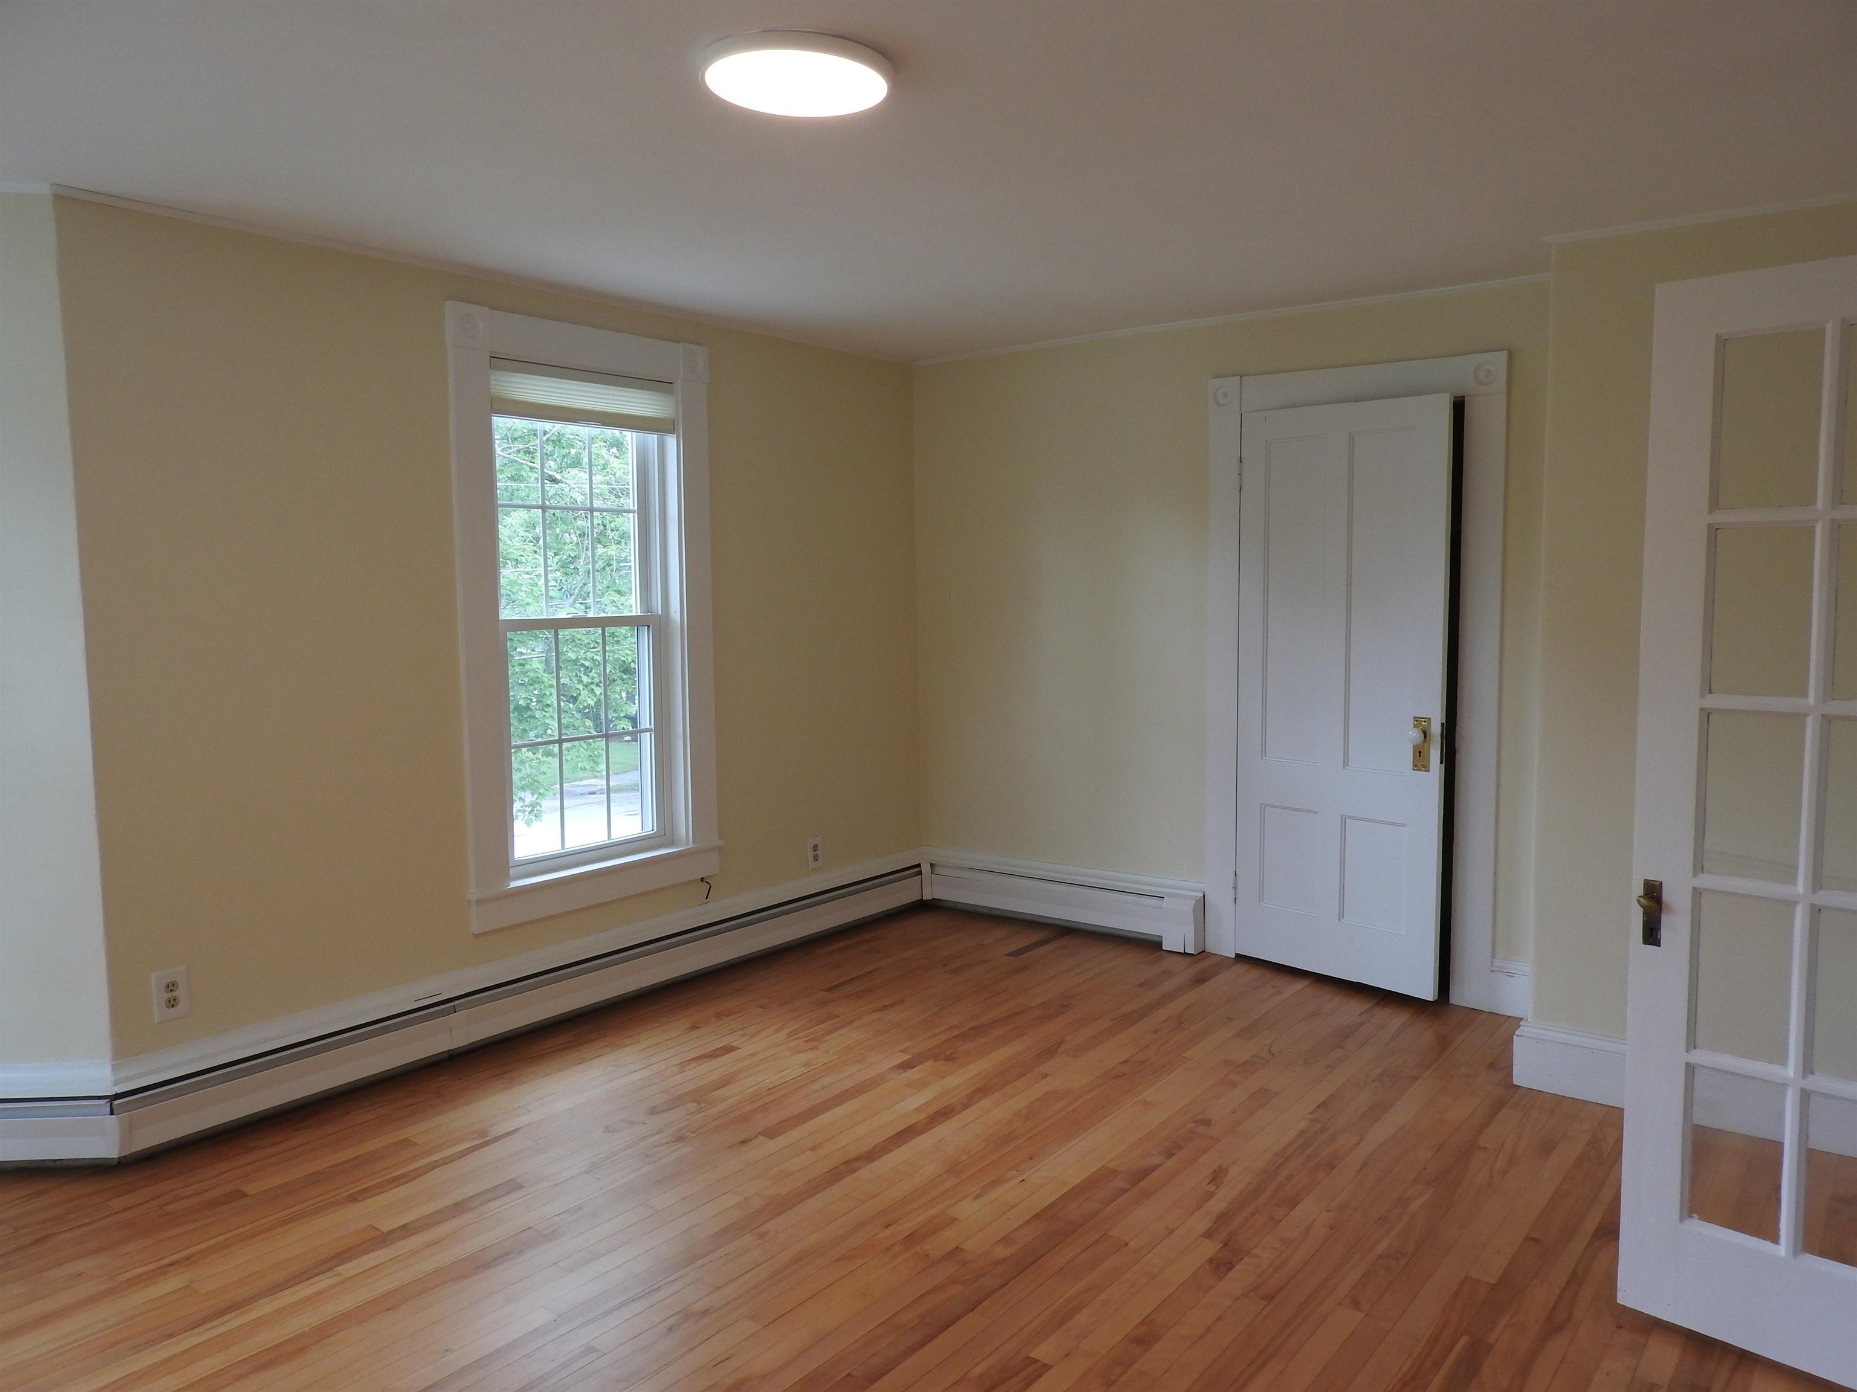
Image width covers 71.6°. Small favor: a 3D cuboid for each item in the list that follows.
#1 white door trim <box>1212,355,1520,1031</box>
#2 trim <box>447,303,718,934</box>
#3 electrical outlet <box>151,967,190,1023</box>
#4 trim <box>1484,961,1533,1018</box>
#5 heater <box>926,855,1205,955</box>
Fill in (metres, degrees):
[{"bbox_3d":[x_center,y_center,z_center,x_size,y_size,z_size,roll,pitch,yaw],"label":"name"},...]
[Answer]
[{"bbox_3d":[1.417,-0.058,4.361,0.982,2.068,0.070,3,6,36],"label":"white door trim"},{"bbox_3d":[-1.086,-0.245,4.119,0.130,1.820,0.985,3,6,38],"label":"trim"},{"bbox_3d":[-1.857,0.731,3.162,0.010,0.124,0.079,3,6,38],"label":"electrical outlet"},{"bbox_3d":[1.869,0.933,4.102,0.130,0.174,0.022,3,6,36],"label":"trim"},{"bbox_3d":[0.507,0.817,5.046,1.215,0.217,0.068,3,6,36],"label":"heater"}]

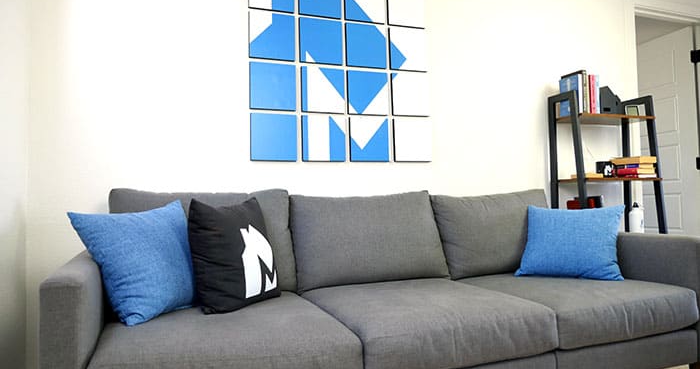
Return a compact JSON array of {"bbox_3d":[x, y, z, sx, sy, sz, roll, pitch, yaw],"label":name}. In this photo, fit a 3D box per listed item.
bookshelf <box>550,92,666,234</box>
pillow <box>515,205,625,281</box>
[{"bbox_3d":[1.544,0.183,2.820,0.640,1.410,0.310,-1,-2,-20],"label":"bookshelf"},{"bbox_3d":[1.033,0.259,2.291,0.440,0.440,0.150,-2,-42,29],"label":"pillow"}]

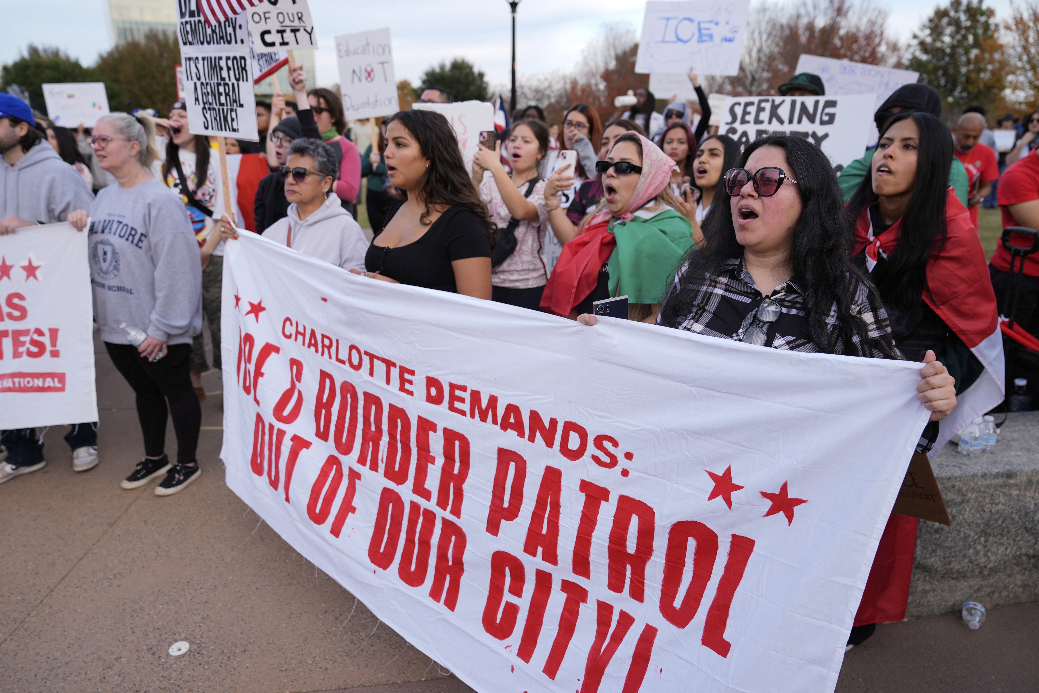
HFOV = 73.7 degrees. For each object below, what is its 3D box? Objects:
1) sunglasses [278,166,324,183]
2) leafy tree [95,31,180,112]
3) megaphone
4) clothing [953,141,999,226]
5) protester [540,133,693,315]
[{"bbox_3d":[-0.768,-0.611,2.492,0.143,0.055,0.140,11,10,26],"label":"sunglasses"},{"bbox_3d":[-24.857,-17.516,46.870,7.200,7.067,6.800,0,18,0],"label":"leafy tree"},{"bbox_3d":[1.325,-3.075,8.600,0.290,0.210,0.150,-10,21,-27],"label":"megaphone"},{"bbox_3d":[2.765,-0.930,4.400,0.340,0.700,0.550,-11,21,-30],"label":"clothing"},{"bbox_3d":[0.315,0.120,2.303,0.530,1.600,0.460,10,19,29],"label":"protester"}]

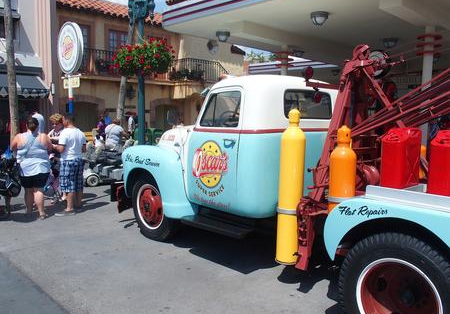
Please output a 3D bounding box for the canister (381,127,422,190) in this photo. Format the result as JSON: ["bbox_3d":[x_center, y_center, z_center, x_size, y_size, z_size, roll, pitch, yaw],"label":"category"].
[{"bbox_3d":[1.473,0.004,3.033,0.345,0.465,0.170,-5,9,-43],"label":"canister"}]

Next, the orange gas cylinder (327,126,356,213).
[{"bbox_3d":[0.981,0.169,3.032,0.220,0.843,0.220,6,9,43],"label":"orange gas cylinder"}]

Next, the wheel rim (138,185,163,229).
[{"bbox_3d":[-0.959,0.661,4.886,0.590,0.590,0.170,7,9,43],"label":"wheel rim"}]

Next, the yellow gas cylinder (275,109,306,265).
[{"bbox_3d":[0.608,0.283,3.339,0.220,1.425,0.220,2,6,0],"label":"yellow gas cylinder"}]

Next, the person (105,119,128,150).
[{"bbox_3d":[-2.555,-0.173,8.444,0.800,1.370,0.550,-3,8,-30],"label":"person"}]

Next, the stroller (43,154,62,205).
[{"bbox_3d":[-3.223,0.375,6.687,0.500,0.960,0.750,-2,7,-24],"label":"stroller"}]

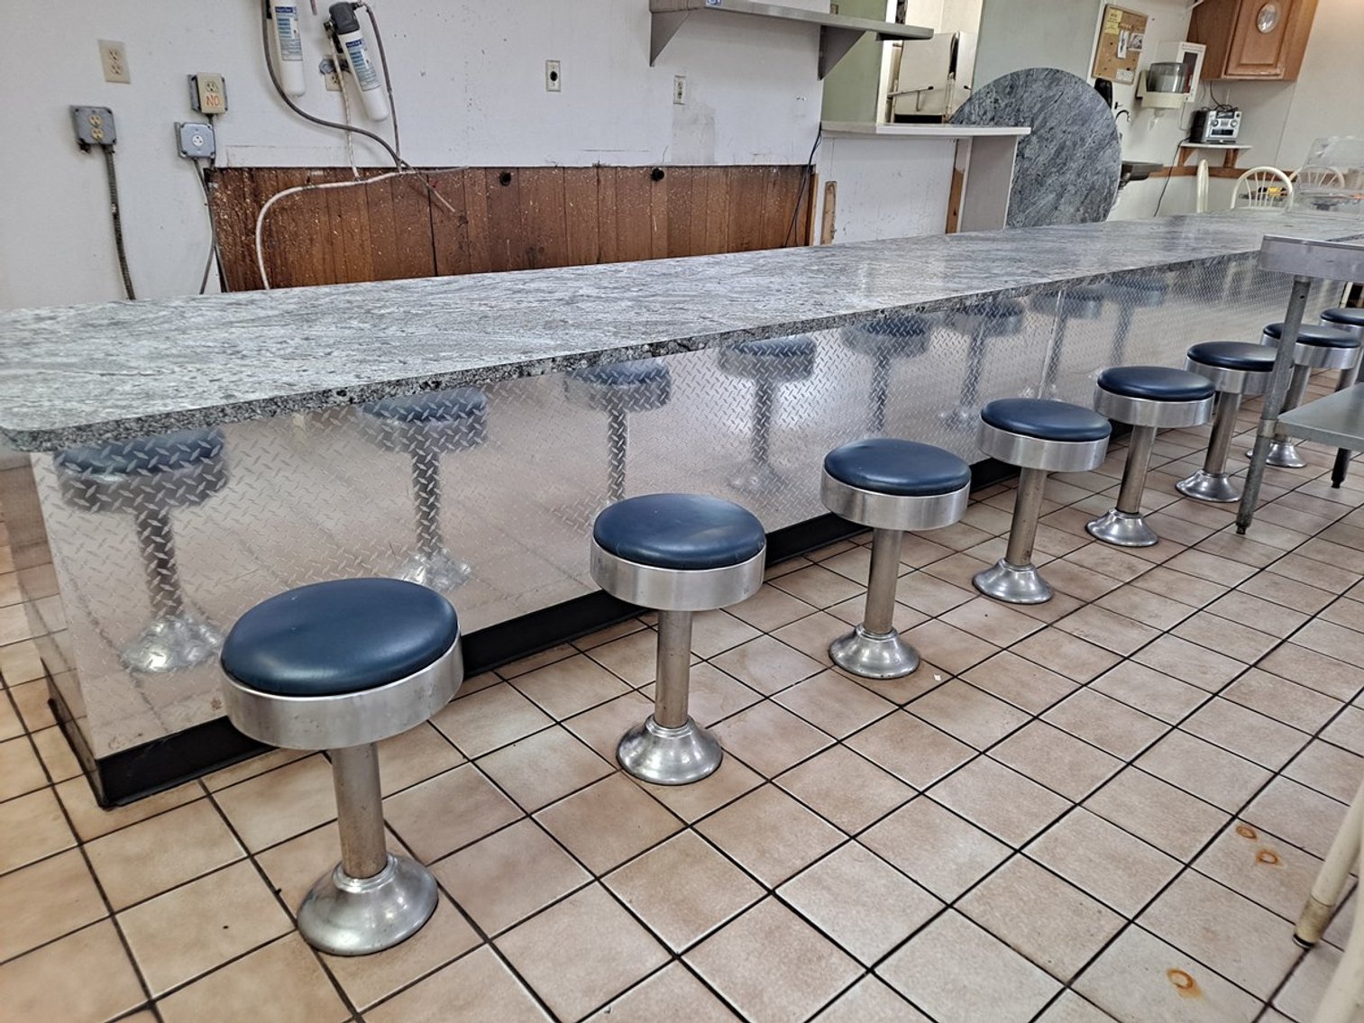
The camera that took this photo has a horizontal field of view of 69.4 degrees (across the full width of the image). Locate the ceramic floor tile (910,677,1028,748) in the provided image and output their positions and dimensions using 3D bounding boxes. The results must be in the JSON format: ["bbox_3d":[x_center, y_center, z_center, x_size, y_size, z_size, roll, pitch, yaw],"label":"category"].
[{"bbox_3d":[0.620,0.440,2.134,0.199,0.009,0.199,-16,28,-38],"label":"ceramic floor tile"}]

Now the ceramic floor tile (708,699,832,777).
[{"bbox_3d":[0.183,0.483,2.081,0.204,0.010,0.204,-16,29,-38],"label":"ceramic floor tile"}]

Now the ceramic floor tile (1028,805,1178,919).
[{"bbox_3d":[0.735,0.610,1.720,0.199,0.009,0.199,-16,28,-38],"label":"ceramic floor tile"}]

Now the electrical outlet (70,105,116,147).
[{"bbox_3d":[-1.788,-1.173,2.995,0.102,0.102,0.050,-16,29,-38],"label":"electrical outlet"}]

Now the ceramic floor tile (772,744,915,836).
[{"bbox_3d":[0.322,0.547,1.935,0.204,0.010,0.204,-16,29,-38],"label":"ceramic floor tile"}]

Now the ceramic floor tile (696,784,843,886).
[{"bbox_3d":[0.162,0.593,1.800,0.201,0.010,0.201,-16,29,-38],"label":"ceramic floor tile"}]

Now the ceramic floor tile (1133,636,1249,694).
[{"bbox_3d":[1.222,0.367,2.372,0.199,0.009,0.199,-16,28,-38],"label":"ceramic floor tile"}]

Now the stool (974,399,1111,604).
[{"bbox_3d":[0.951,-0.026,2.694,0.326,0.524,0.326,-16,29,-38],"label":"stool"}]

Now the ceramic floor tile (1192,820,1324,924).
[{"bbox_3d":[1.026,0.630,1.708,0.197,0.010,0.197,-16,28,-38],"label":"ceramic floor tile"}]

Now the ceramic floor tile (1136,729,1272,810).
[{"bbox_3d":[1.047,0.522,1.979,0.197,0.010,0.197,-16,28,-38],"label":"ceramic floor tile"}]

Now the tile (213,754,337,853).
[{"bbox_3d":[-0.714,0.528,1.787,0.199,0.009,0.199,-16,28,-38],"label":"tile"}]

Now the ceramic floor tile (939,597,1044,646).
[{"bbox_3d":[0.819,0.295,2.603,0.204,0.010,0.204,-16,29,-38],"label":"ceramic floor tile"}]

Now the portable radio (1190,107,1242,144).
[{"bbox_3d":[4.850,-3.491,8.950,0.300,0.270,0.260,3,22,0],"label":"portable radio"}]

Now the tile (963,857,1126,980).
[{"bbox_3d":[0.580,0.654,1.595,0.199,0.009,0.199,-16,28,-38],"label":"tile"}]

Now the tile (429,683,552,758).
[{"bbox_3d":[-0.400,0.434,2.050,0.199,0.009,0.199,-16,28,-38],"label":"tile"}]

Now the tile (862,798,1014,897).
[{"bbox_3d":[0.447,0.595,1.741,0.197,0.010,0.197,-16,28,-38],"label":"tile"}]

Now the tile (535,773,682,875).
[{"bbox_3d":[-0.135,0.577,1.820,0.204,0.010,0.204,-16,29,-38],"label":"tile"}]

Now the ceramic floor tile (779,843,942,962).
[{"bbox_3d":[0.300,0.657,1.654,0.201,0.010,0.201,-16,29,-38],"label":"ceramic floor tile"}]

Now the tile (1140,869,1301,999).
[{"bbox_3d":[0.893,0.692,1.623,0.201,0.010,0.201,-16,29,-38],"label":"tile"}]

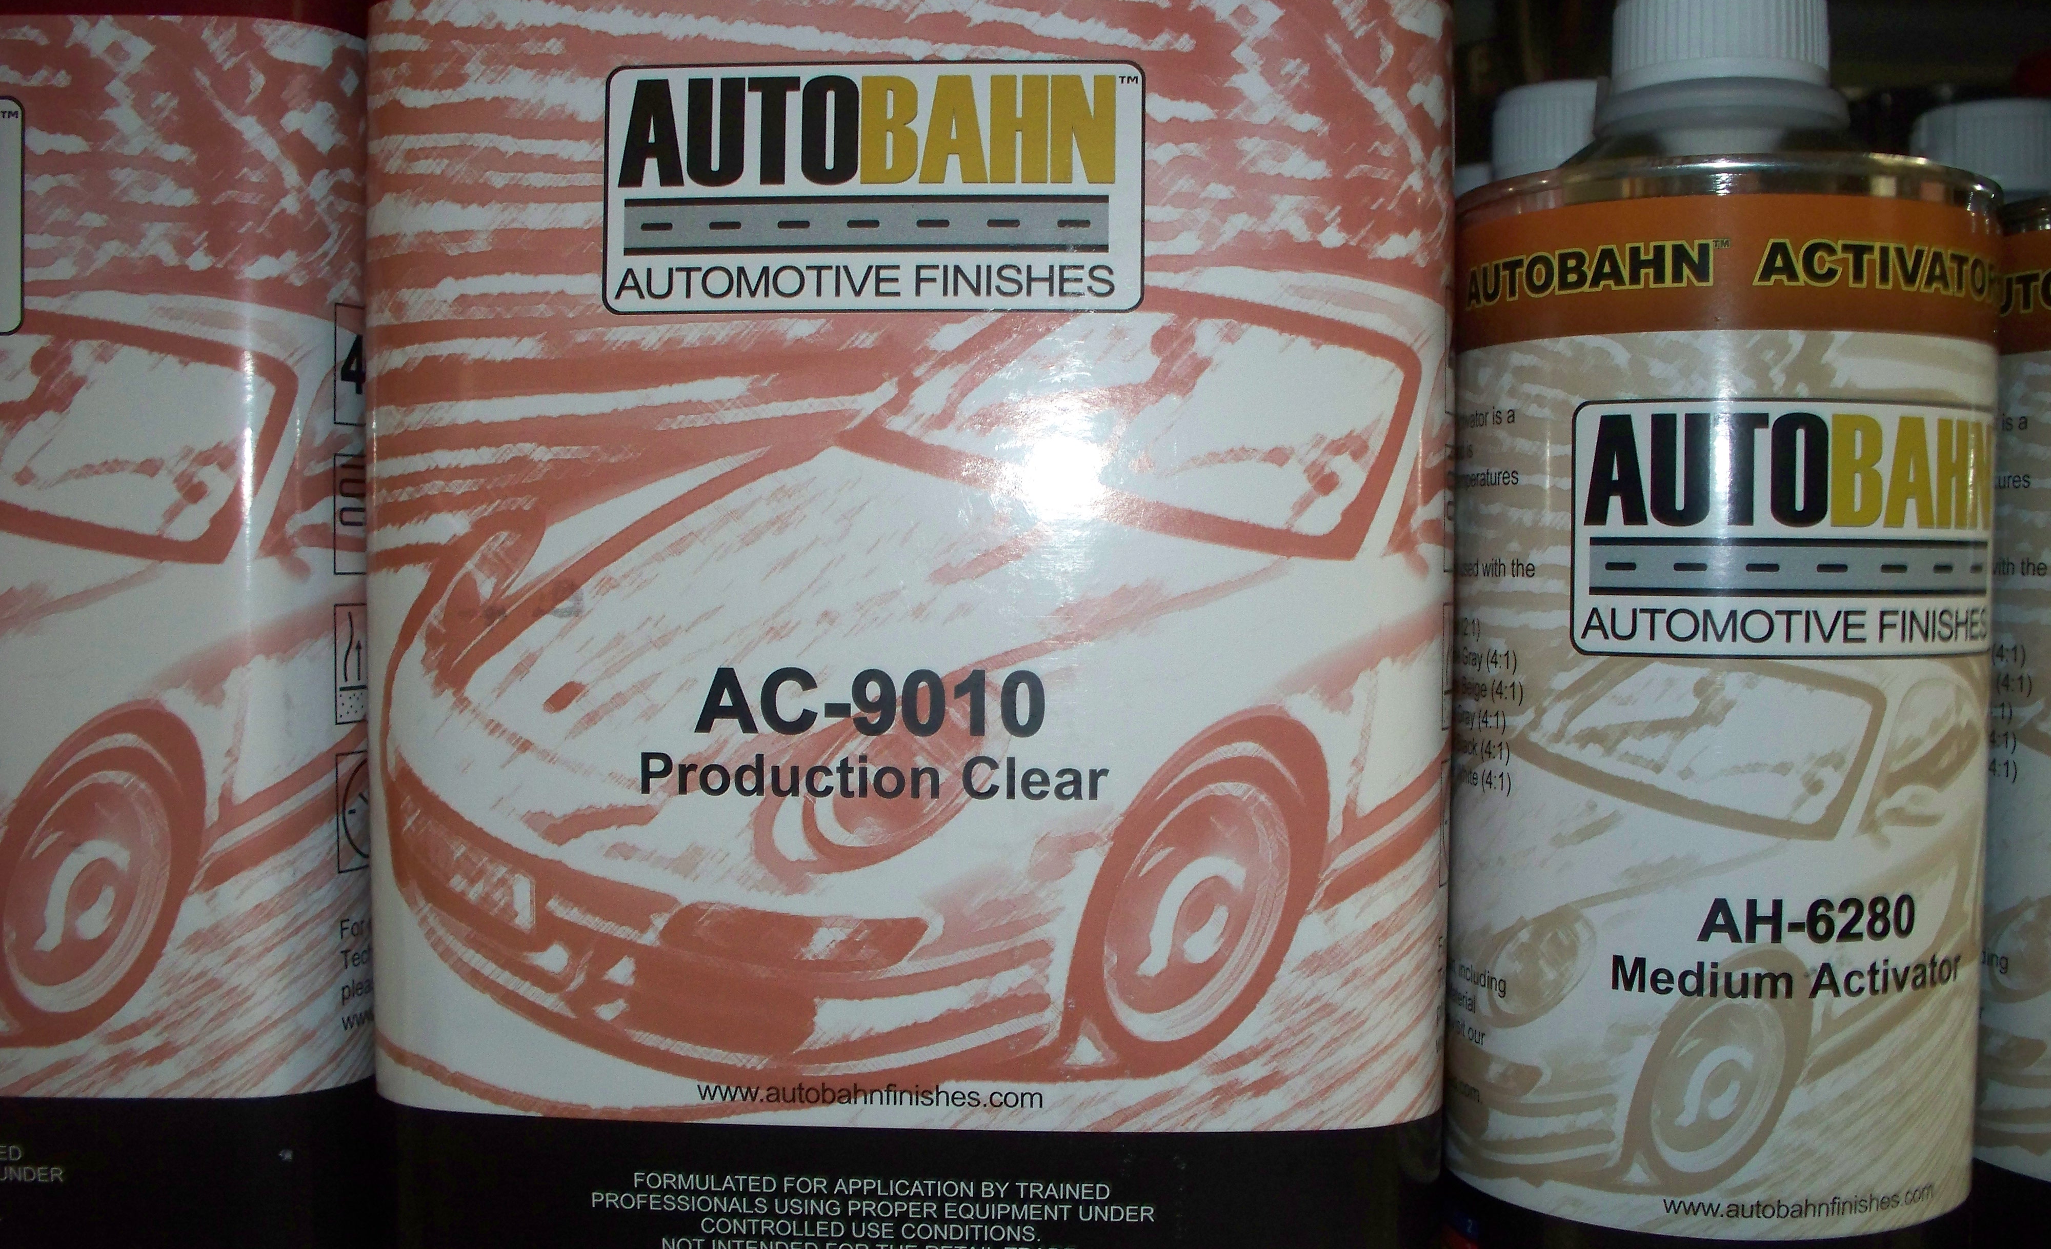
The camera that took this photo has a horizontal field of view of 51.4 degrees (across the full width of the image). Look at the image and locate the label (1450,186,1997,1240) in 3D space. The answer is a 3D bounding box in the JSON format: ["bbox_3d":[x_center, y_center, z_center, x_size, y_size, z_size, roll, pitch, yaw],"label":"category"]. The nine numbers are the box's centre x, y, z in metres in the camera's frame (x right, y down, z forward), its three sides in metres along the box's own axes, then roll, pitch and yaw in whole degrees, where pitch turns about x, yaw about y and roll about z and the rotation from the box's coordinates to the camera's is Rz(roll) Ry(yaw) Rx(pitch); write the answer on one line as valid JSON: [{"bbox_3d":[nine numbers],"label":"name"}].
[{"bbox_3d":[0.109,0.012,0.333,0.084,0.147,0.078,0,3,0],"label":"label"}]

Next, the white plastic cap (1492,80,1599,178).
[{"bbox_3d":[0.111,-0.097,0.429,0.034,0.019,0.034,0,2,0],"label":"white plastic cap"}]

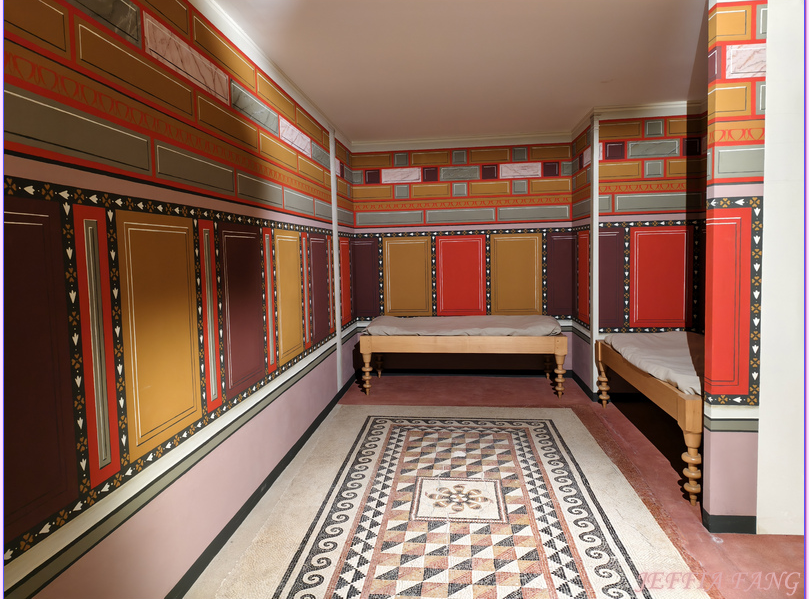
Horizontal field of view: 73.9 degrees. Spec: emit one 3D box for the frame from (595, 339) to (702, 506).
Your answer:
[{"bbox_3d":[2.086,0.757,3.872,0.892,0.609,2.040,-1,4,7],"label":"frame"}]

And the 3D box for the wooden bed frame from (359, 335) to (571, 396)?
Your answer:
[{"bbox_3d":[0.622,0.642,5.795,2.040,0.609,0.892,-1,4,7],"label":"wooden bed frame"}]

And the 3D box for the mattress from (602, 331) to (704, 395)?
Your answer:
[{"bbox_3d":[2.078,0.424,3.841,0.826,0.128,1.948,-1,4,7],"label":"mattress"}]

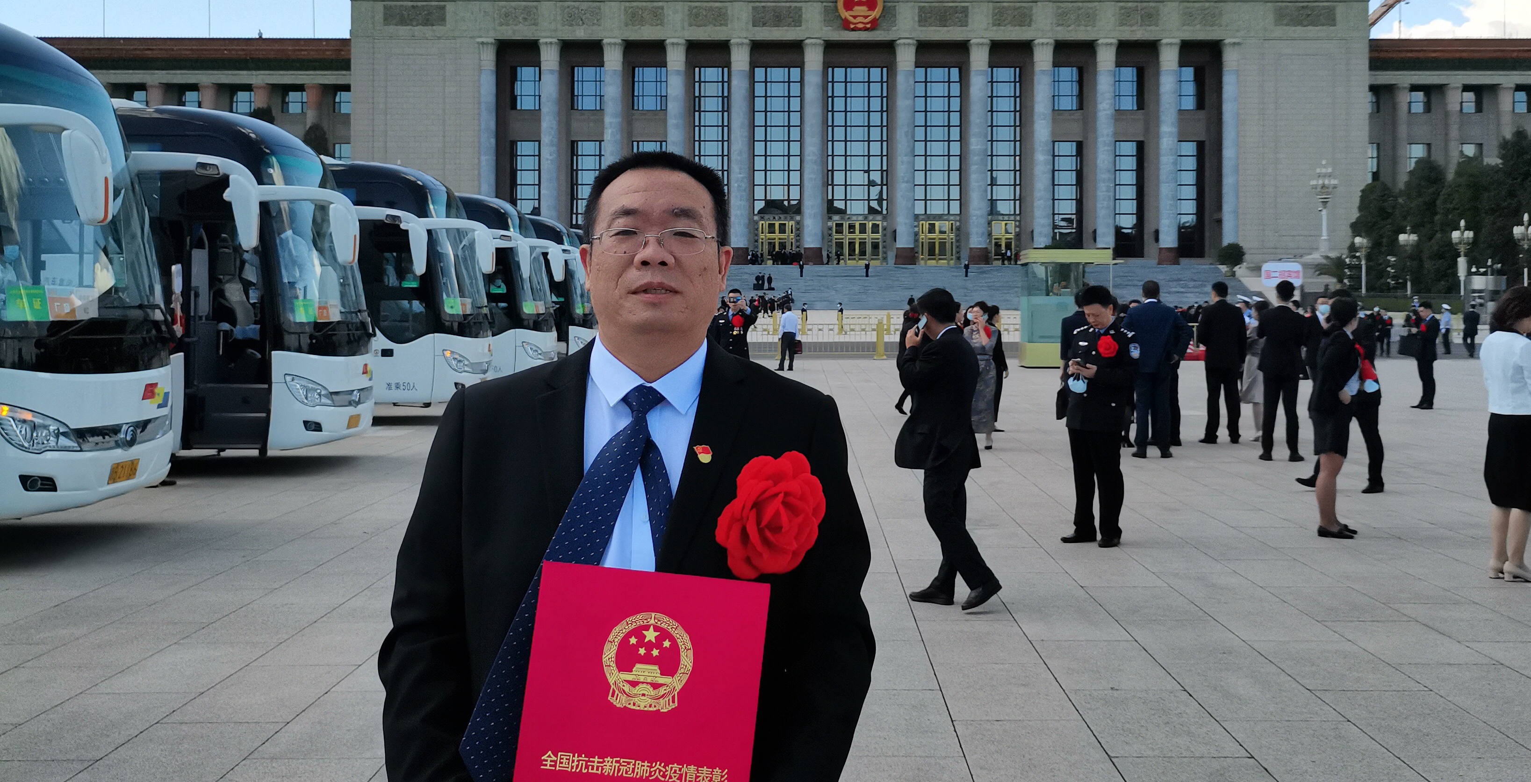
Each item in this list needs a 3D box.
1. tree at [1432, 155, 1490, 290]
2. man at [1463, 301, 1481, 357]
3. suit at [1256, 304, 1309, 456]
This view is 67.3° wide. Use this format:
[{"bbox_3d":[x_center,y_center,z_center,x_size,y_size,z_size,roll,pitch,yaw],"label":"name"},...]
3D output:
[{"bbox_3d":[53.272,-12.128,88.000,4.600,11.800,4.600,0,3,0],"label":"tree"},{"bbox_3d":[21.374,-1.864,34.800,0.540,1.740,0.430,1,4,23],"label":"man"},{"bbox_3d":[5.173,-0.096,11.500,0.530,1.520,0.360,1,4,22],"label":"suit"}]

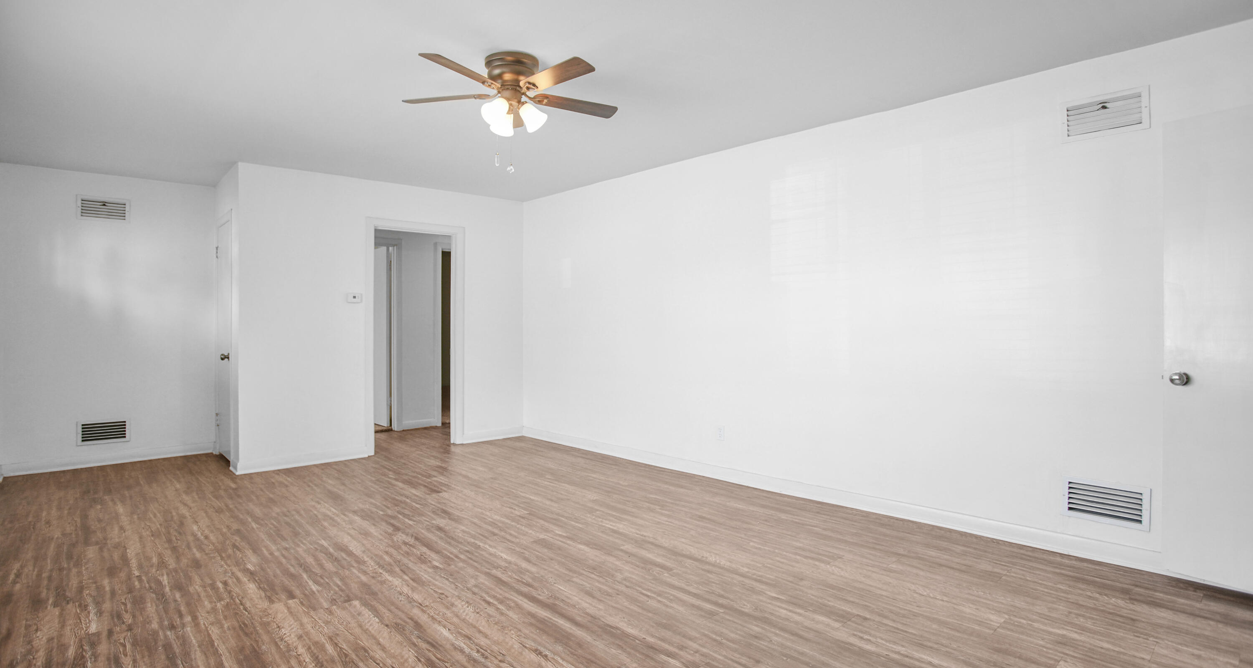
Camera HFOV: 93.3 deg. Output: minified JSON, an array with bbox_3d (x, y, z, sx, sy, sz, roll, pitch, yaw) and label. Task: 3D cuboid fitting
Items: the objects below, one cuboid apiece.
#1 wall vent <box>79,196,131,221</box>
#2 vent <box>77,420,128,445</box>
[{"bbox_3d":[-4.411,-1.052,4.996,0.345,0.200,0.025,-1,1,-39],"label":"wall vent"},{"bbox_3d":[-4.410,0.826,4.996,0.345,0.200,0.025,-1,1,-39],"label":"vent"}]

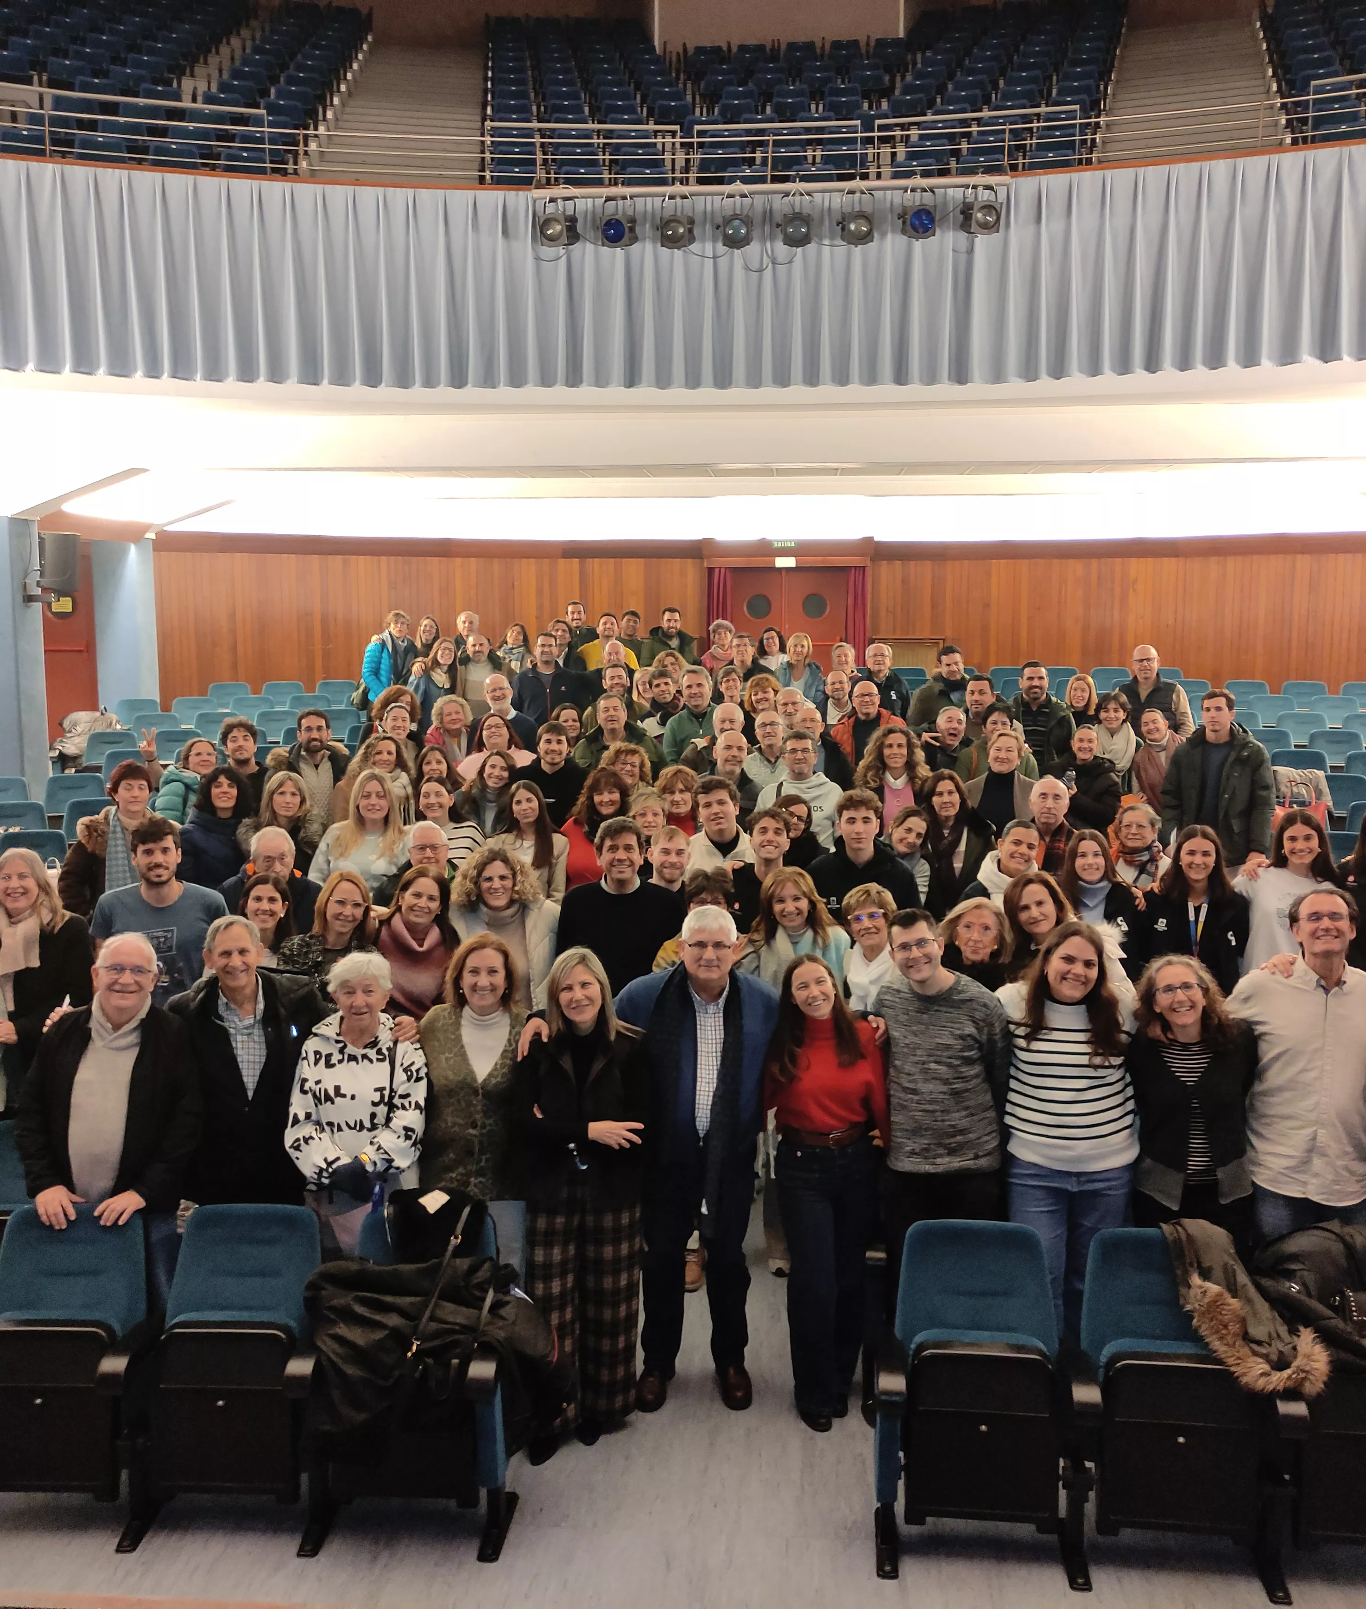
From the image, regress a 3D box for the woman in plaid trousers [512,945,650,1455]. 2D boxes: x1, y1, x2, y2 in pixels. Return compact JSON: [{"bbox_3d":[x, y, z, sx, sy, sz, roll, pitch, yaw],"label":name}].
[{"bbox_3d":[-0.321,1.284,4.997,0.450,1.687,0.340,0,8,-2],"label":"woman in plaid trousers"}]

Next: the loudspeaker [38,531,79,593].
[{"bbox_3d":[-4.837,-1.876,12.008,0.310,0.490,0.290,7,10,42],"label":"loudspeaker"}]

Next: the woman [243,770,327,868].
[{"bbox_3d":[-1.999,0.640,7.914,0.480,1.633,0.320,-2,8,-9],"label":"woman"}]

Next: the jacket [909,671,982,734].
[{"bbox_3d":[2.034,-0.656,12.017,0.600,0.740,0.380,0,8,3],"label":"jacket"}]

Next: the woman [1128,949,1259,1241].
[{"bbox_3d":[1.616,1.273,4.924,0.480,1.620,0.330,2,7,16],"label":"woman"}]

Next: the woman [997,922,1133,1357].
[{"bbox_3d":[1.245,1.225,5.119,0.500,1.709,0.330,1,8,12],"label":"woman"}]

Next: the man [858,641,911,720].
[{"bbox_3d":[1.633,-0.464,12.639,0.500,1.700,0.330,1,7,6],"label":"man"}]

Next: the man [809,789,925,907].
[{"bbox_3d":[0.773,0.828,6.675,0.520,1.801,0.320,1,8,6],"label":"man"}]

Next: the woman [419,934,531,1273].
[{"bbox_3d":[-0.686,1.256,5.290,0.500,1.653,0.320,-1,8,-6],"label":"woman"}]

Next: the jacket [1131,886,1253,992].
[{"bbox_3d":[2.104,0.654,6.459,0.500,0.660,0.300,2,8,15],"label":"jacket"}]

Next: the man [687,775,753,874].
[{"bbox_3d":[0.177,0.759,7.721,0.520,1.806,0.340,0,8,3],"label":"man"}]

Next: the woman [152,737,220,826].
[{"bbox_3d":[-3.078,0.383,9.906,0.520,1.595,0.380,-4,9,-27],"label":"woman"}]

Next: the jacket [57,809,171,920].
[{"bbox_3d":[-3.059,0.454,8.432,0.620,0.880,0.380,-2,8,-14],"label":"jacket"}]

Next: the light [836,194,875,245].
[{"bbox_3d":[1.276,-4.308,11.400,0.280,0.360,0.340,-1,8,-6],"label":"light"}]

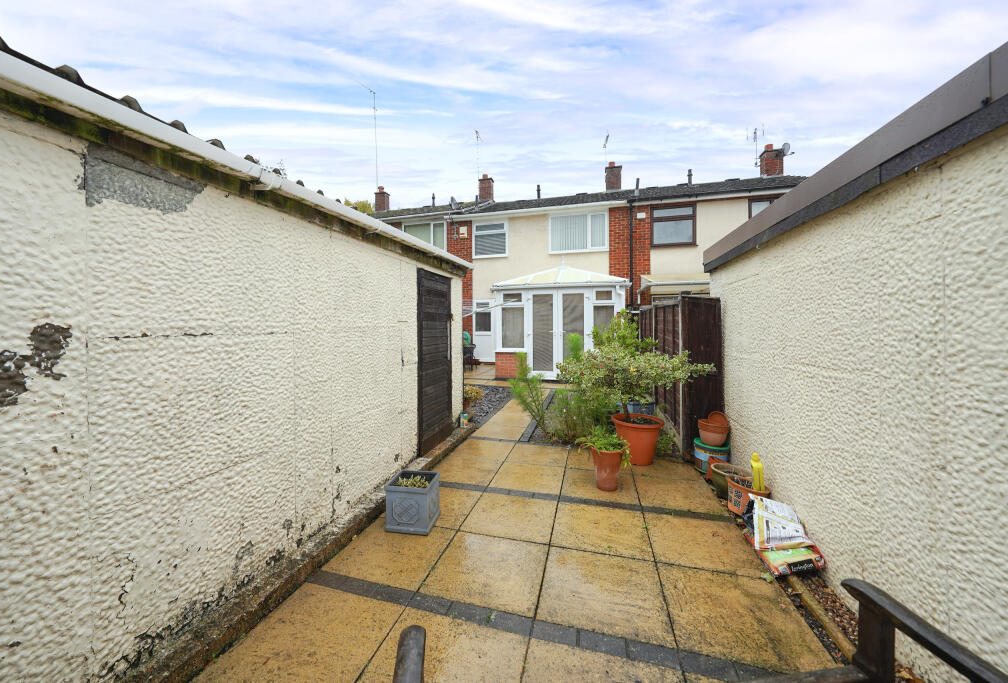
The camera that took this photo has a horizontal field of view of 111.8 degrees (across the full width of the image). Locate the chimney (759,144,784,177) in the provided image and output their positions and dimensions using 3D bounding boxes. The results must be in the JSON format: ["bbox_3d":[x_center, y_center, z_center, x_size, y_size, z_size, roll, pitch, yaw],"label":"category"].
[{"bbox_3d":[9.710,-6.480,12.390,0.580,1.250,0.480,0,1,13],"label":"chimney"}]

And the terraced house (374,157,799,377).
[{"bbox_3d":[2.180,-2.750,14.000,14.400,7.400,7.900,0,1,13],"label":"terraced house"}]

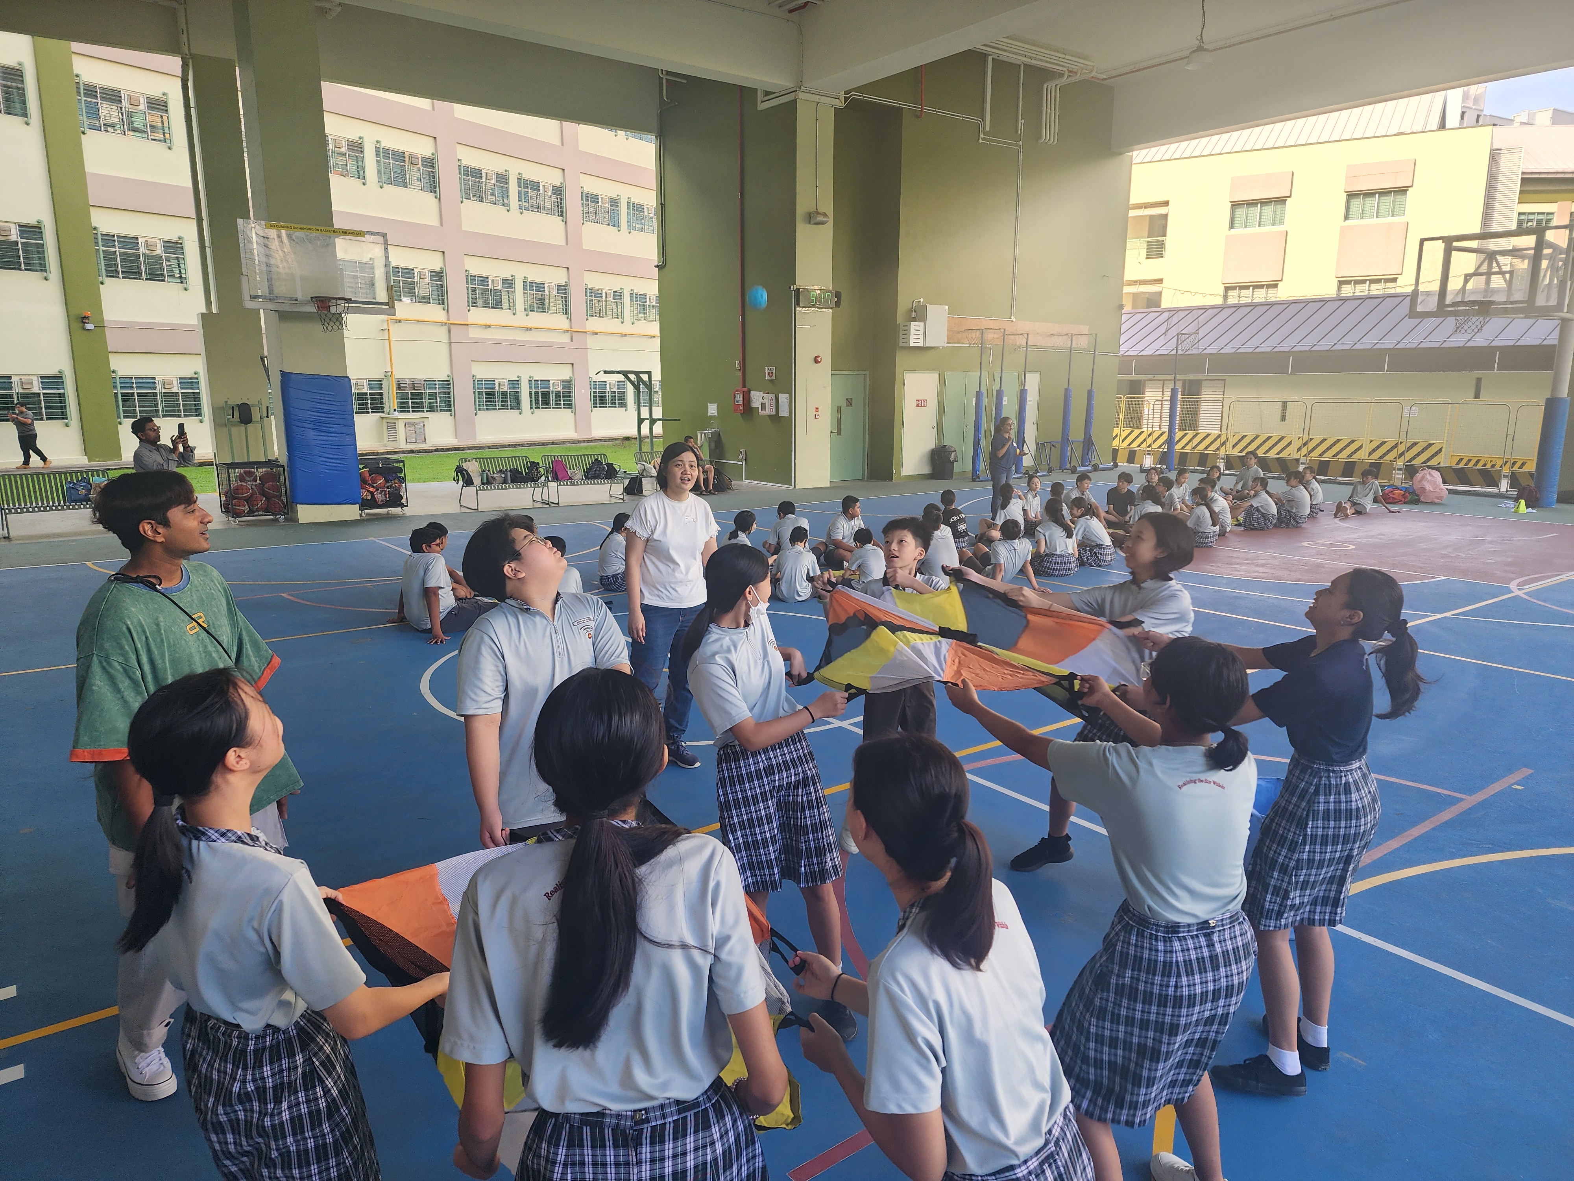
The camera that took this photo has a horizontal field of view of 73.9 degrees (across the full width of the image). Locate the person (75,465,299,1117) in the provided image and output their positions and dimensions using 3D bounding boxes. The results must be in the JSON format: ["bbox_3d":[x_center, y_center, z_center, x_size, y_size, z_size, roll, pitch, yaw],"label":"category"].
[{"bbox_3d":[-1.716,0.541,2.985,0.420,1.710,0.580,7,13,31],"label":"person"}]

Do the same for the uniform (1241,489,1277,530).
[{"bbox_3d":[6.650,-1.173,14.714,0.500,0.550,0.430,7,13,31],"label":"uniform"}]

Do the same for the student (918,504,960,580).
[{"bbox_3d":[1.512,-0.447,10.108,0.480,0.810,0.680,-8,14,-34],"label":"student"}]

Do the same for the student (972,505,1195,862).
[{"bbox_3d":[1.222,0.399,4.365,0.920,1.460,0.480,-6,12,-27],"label":"student"}]

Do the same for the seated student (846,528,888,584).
[{"bbox_3d":[0.721,-0.308,9.729,0.460,0.680,0.660,-8,14,-37],"label":"seated student"}]

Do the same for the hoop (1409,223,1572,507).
[{"bbox_3d":[10.809,-3.100,15.503,4.150,3.970,1.820,-8,14,-36],"label":"hoop"}]

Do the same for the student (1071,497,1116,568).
[{"bbox_3d":[3.323,-0.665,11.389,0.660,0.750,0.480,5,12,22],"label":"student"}]

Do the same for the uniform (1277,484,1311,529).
[{"bbox_3d":[7.169,-1.205,14.778,0.500,0.590,0.430,6,13,29],"label":"uniform"}]

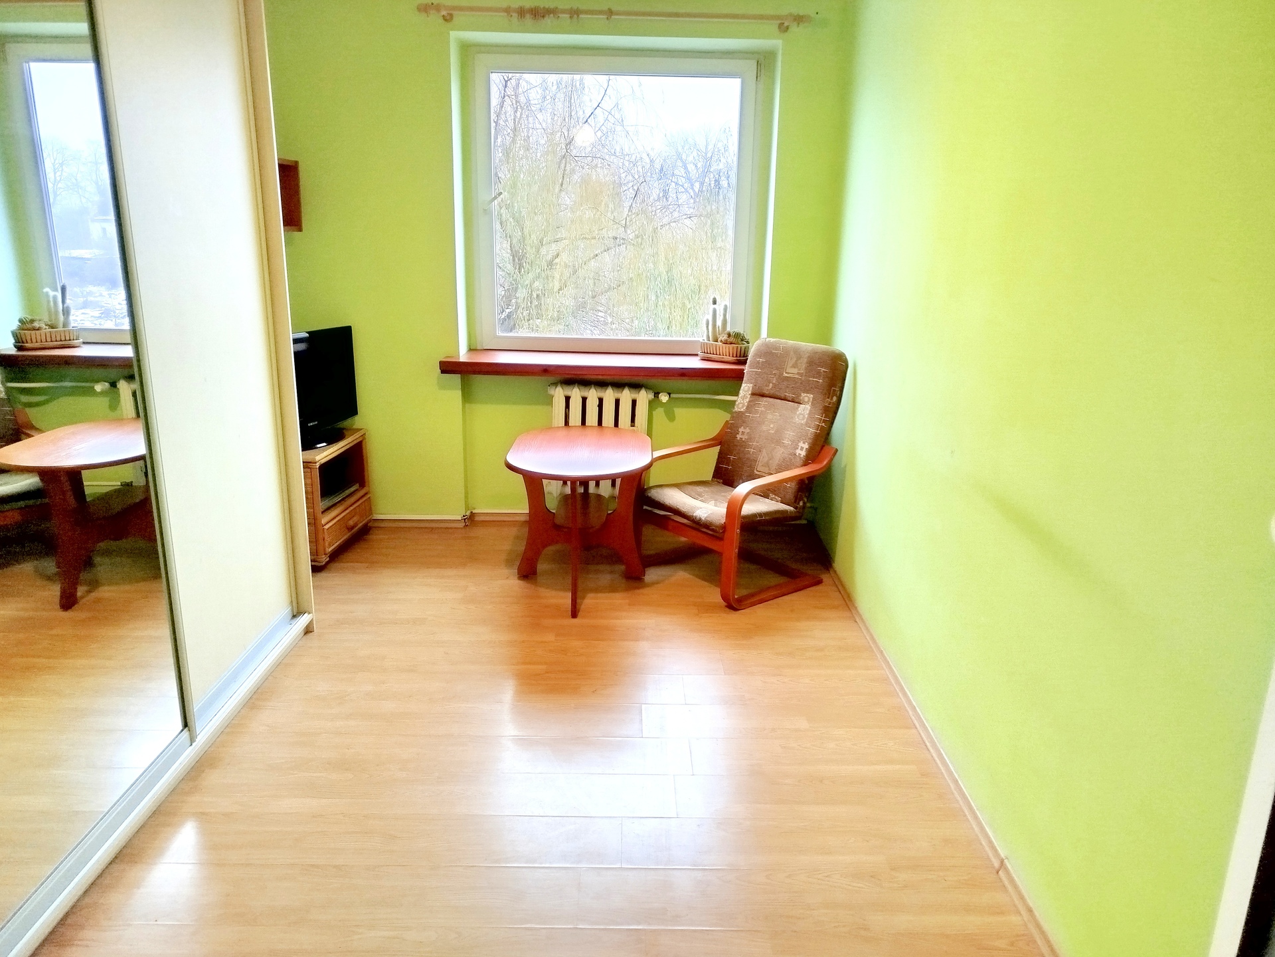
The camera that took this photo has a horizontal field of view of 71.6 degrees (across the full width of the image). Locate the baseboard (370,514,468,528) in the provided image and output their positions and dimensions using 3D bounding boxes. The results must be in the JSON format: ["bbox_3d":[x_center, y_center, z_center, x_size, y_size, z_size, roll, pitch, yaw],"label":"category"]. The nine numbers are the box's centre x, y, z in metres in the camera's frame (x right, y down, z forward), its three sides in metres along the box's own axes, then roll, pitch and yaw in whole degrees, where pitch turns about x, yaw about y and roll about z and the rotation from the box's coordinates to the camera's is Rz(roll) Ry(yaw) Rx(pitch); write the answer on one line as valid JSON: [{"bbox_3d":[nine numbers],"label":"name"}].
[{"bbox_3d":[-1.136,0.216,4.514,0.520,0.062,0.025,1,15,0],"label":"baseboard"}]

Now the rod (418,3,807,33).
[{"bbox_3d":[-0.098,-2.003,3.848,1.700,0.075,0.160,1,15,0],"label":"rod"}]

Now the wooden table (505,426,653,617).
[{"bbox_3d":[-0.239,0.155,3.806,0.600,0.575,0.970,1,15,0],"label":"wooden table"}]

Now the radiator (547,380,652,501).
[{"bbox_3d":[-0.194,-0.191,4.433,0.510,0.590,0.150,1,15,0],"label":"radiator"}]

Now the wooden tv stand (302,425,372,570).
[{"bbox_3d":[-1.553,0.081,4.113,0.410,0.510,0.610,2,15,2],"label":"wooden tv stand"}]

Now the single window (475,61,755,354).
[{"bbox_3d":[-0.103,-1.351,4.459,1.410,1.425,0.090,1,15,0],"label":"single window"}]

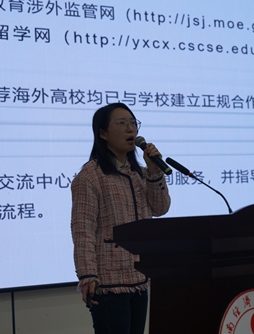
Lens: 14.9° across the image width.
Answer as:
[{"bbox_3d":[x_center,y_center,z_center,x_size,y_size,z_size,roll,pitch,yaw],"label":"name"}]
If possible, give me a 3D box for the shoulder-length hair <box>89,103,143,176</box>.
[{"bbox_3d":[-0.049,-0.126,4.450,0.205,0.335,0.205,-1,-3,-40],"label":"shoulder-length hair"}]

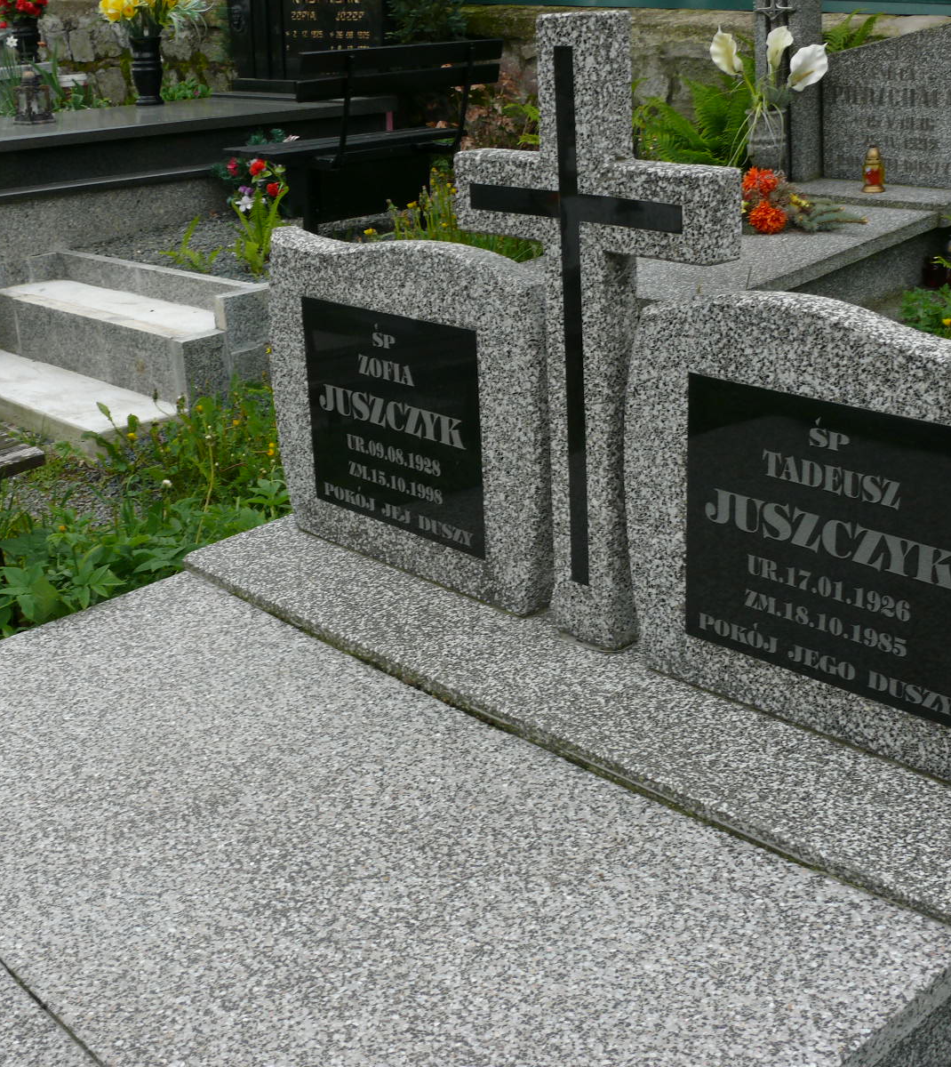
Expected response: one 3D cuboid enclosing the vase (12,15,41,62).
[{"bbox_3d":[-2.407,-2.651,7.700,0.145,0.240,0.145,-20,26,-37],"label":"vase"}]

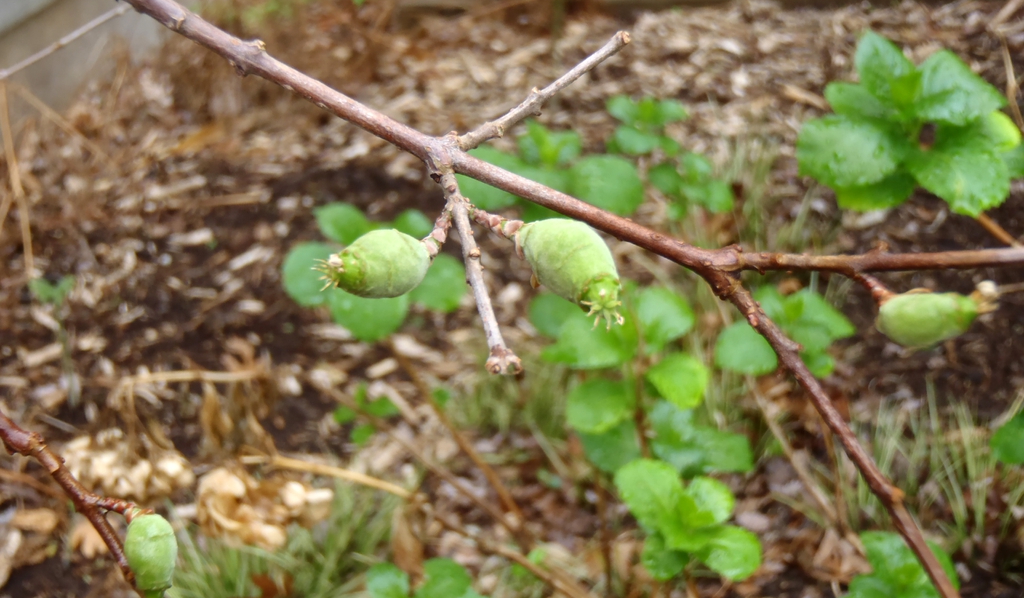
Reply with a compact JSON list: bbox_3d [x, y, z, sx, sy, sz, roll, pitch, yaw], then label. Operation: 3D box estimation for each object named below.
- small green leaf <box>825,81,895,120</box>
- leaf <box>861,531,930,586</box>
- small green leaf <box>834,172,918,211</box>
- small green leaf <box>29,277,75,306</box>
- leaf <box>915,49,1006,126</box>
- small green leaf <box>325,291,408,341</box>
[{"bbox_3d":[0.313,-0.176,1.480,0.066,0.013,0.043,18,54,21],"label":"small green leaf"},{"bbox_3d":[0.250,0.169,1.080,0.046,0.017,0.033,0,38,0],"label":"leaf"},{"bbox_3d":[0.320,-0.100,1.460,0.074,0.014,0.051,-14,53,-4],"label":"small green leaf"},{"bbox_3d":[-0.345,-0.006,1.240,0.034,0.016,0.016,0,38,0],"label":"small green leaf"},{"bbox_3d":[0.395,-0.186,1.460,0.081,0.018,0.065,-6,64,-6],"label":"leaf"},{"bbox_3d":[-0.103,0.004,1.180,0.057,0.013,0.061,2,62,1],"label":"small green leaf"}]

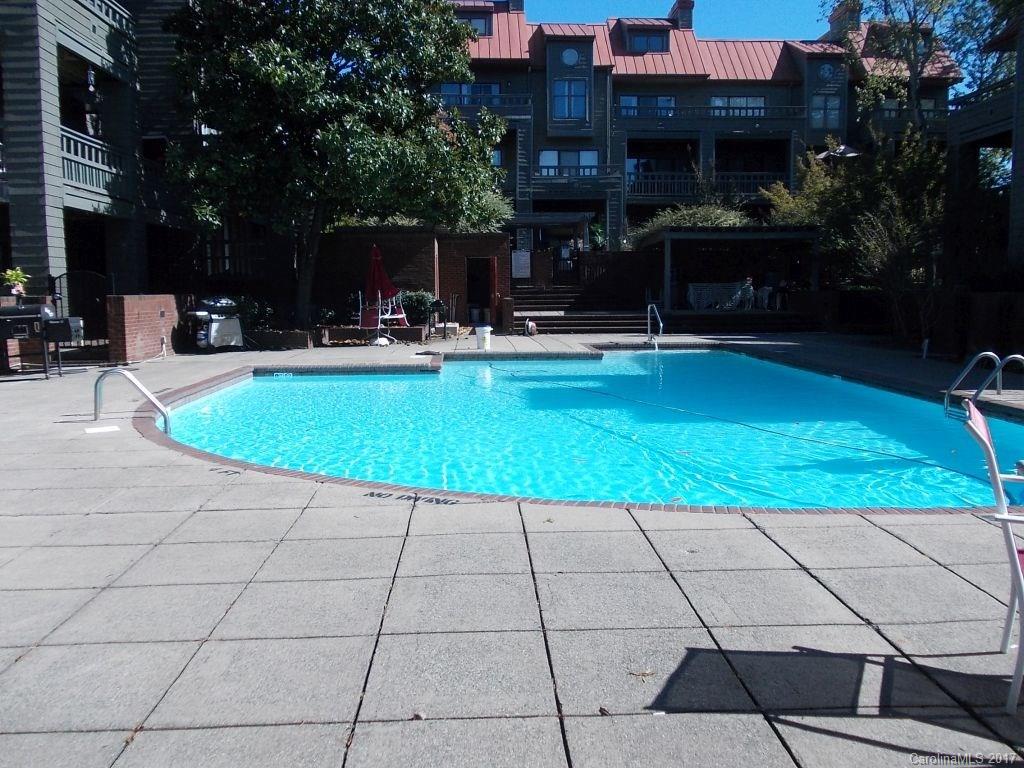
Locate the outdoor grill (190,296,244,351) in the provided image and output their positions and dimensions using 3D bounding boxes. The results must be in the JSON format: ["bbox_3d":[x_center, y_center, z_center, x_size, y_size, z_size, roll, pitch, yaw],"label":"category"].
[{"bbox_3d":[-6.206,-1.259,17.425,1.020,1.110,0.560,-7,10,-43],"label":"outdoor grill"}]

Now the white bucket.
[{"bbox_3d":[-0.575,-0.943,17.043,0.310,0.470,0.310,-1,7,0],"label":"white bucket"}]

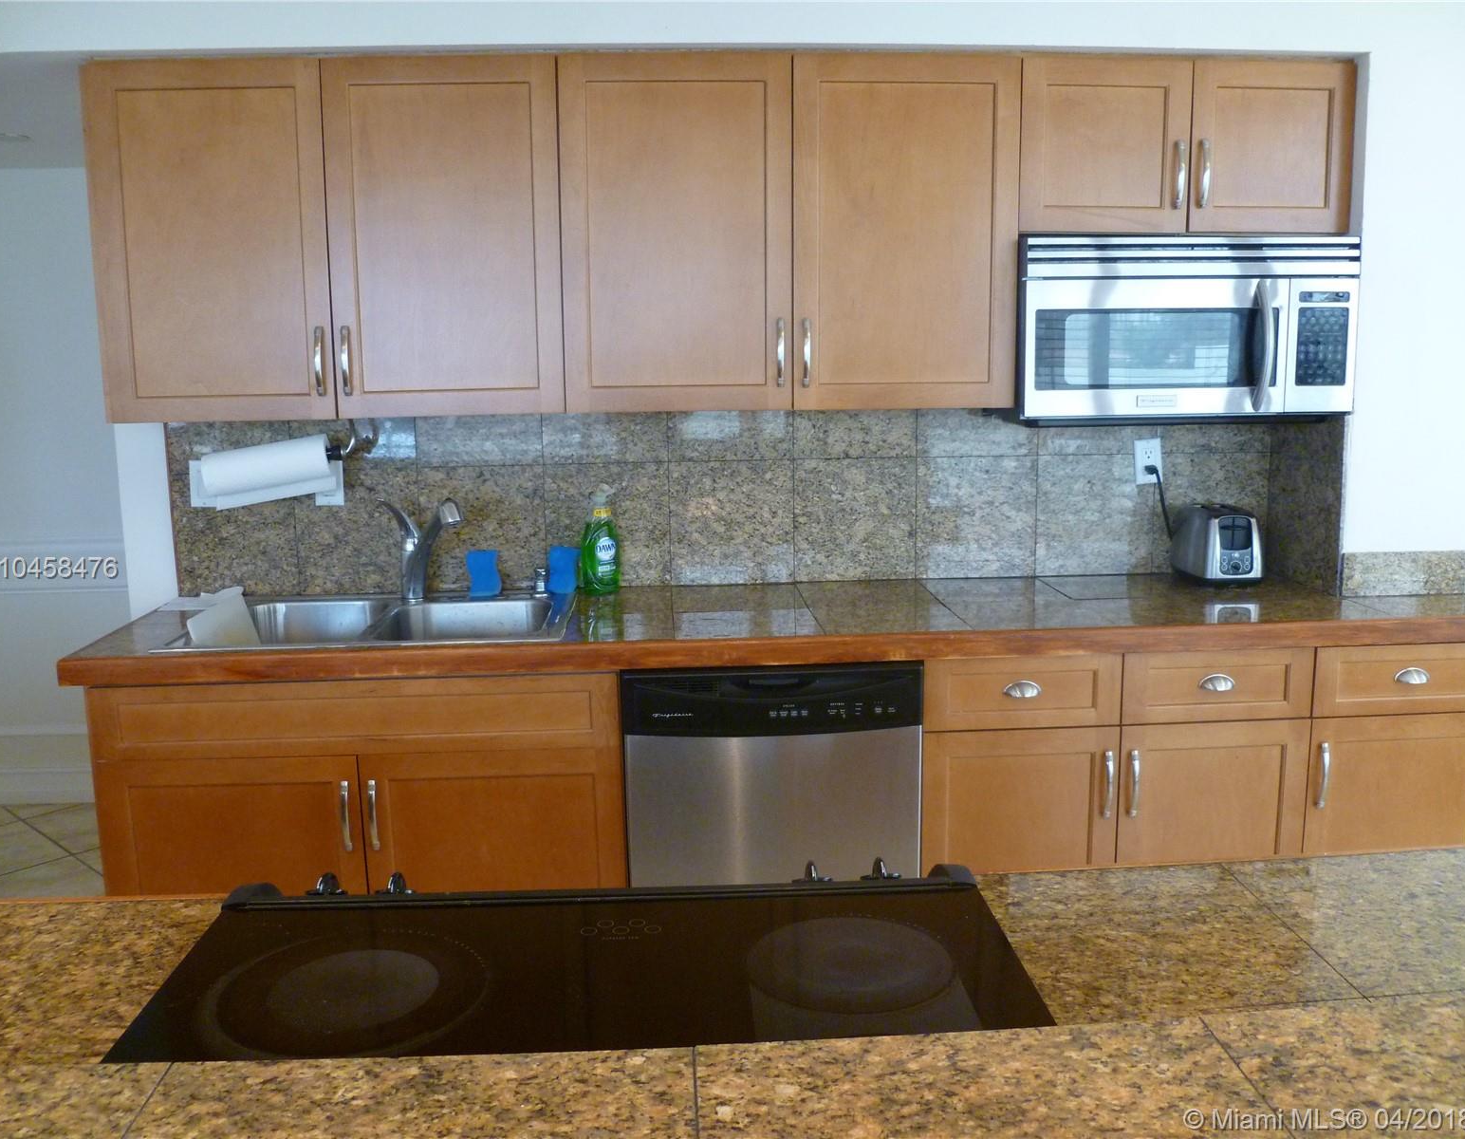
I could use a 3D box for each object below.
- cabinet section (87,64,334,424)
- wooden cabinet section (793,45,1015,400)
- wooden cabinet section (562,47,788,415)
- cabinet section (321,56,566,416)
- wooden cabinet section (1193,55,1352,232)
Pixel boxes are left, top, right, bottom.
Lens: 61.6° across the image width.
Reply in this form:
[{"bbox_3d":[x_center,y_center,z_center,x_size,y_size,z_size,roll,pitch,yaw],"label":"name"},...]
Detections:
[{"bbox_3d":[-1.102,-0.708,2.727,0.479,0.740,0.319,-1,8,-4],"label":"cabinet section"},{"bbox_3d":[0.368,-0.746,2.831,0.497,0.740,0.319,-1,8,-4],"label":"wooden cabinet section"},{"bbox_3d":[-0.129,-0.733,2.796,0.499,0.740,0.319,-1,8,-4],"label":"wooden cabinet section"},{"bbox_3d":[-0.620,-0.720,2.761,0.487,0.740,0.319,-1,8,-4],"label":"cabinet section"},{"bbox_3d":[1.181,-0.953,2.862,0.371,0.364,0.319,-1,8,-4],"label":"wooden cabinet section"}]

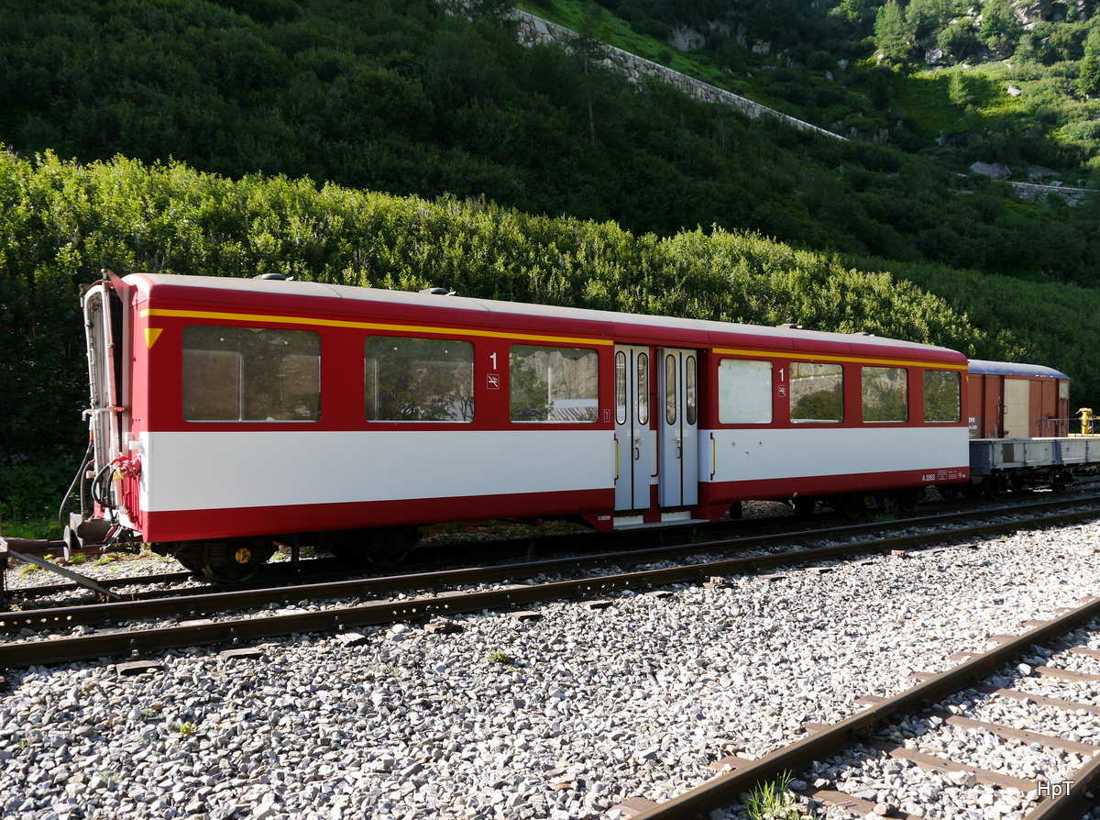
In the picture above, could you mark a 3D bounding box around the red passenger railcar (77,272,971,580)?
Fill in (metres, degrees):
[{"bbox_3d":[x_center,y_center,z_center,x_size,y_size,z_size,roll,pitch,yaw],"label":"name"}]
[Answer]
[{"bbox_3d":[1.400,0.240,15.150,16.200,3.520,2.680,1,-1,-38],"label":"red passenger railcar"}]

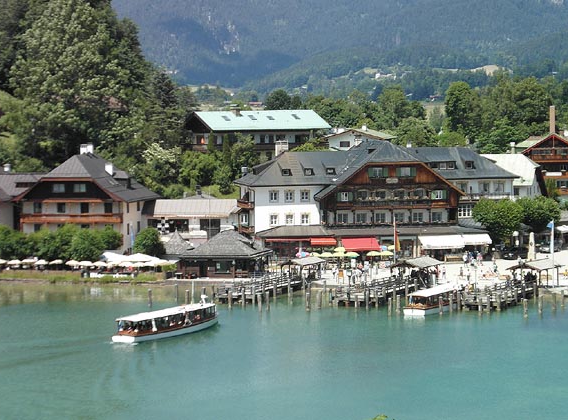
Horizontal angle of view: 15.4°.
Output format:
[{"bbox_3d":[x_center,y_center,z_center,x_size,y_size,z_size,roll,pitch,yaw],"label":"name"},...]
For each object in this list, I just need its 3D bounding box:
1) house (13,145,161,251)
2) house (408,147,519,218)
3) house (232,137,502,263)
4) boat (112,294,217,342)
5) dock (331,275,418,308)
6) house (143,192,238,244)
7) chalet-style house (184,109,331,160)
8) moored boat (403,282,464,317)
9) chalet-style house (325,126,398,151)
[{"bbox_3d":[-28.900,-1.090,312.020,16.500,14.000,16.000,0,5,11],"label":"house"},{"bbox_3d":[27.390,-1.630,324.060,17.000,15.500,13.000,-1,5,-5],"label":"house"},{"bbox_3d":[12.460,-1.430,317.040,37.500,16.600,18.000,-1,5,-5],"label":"house"},{"bbox_3d":[-14.100,13.080,252.020,2.900,3.300,18.500,3,6,35],"label":"boat"},{"bbox_3d":[12.550,10.600,281.940,5.000,2.600,17.000,2,6,29],"label":"dock"},{"bbox_3d":[-14.460,1.940,328.350,14.000,8.500,11.000,0,5,6],"label":"house"},{"bbox_3d":[-4.380,-11.080,347.310,21.000,10.000,15.000,-2,5,-20],"label":"chalet-style house"},{"bbox_3d":[20.080,11.190,272.960,2.900,2.800,17.500,2,6,28],"label":"moored boat"},{"bbox_3d":[12.590,-9.380,345.470,10.500,7.600,11.000,0,5,11],"label":"chalet-style house"}]

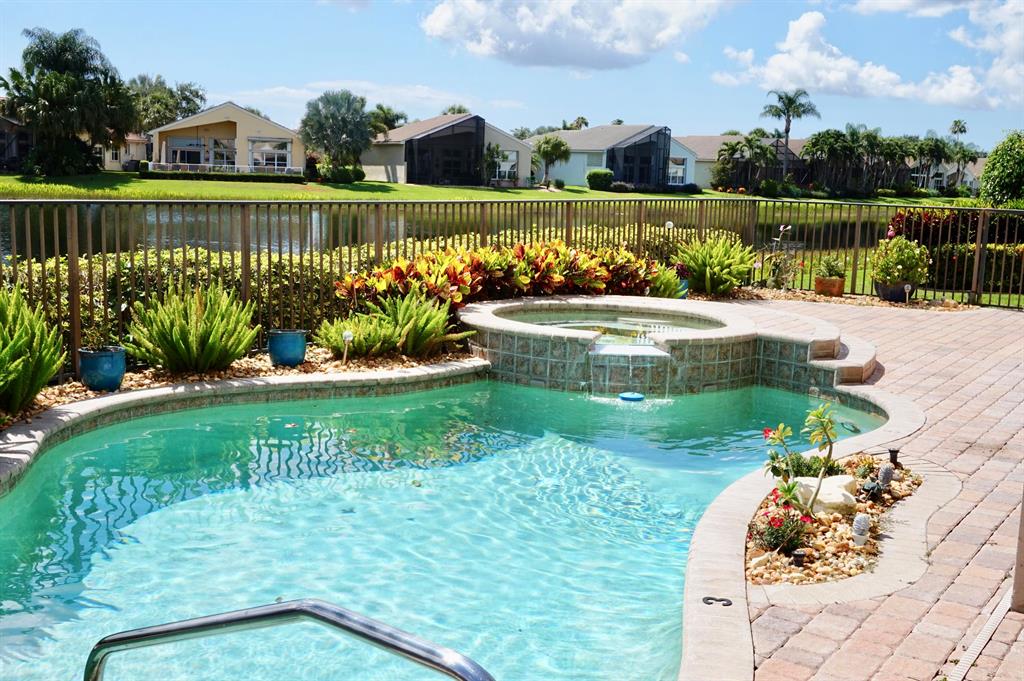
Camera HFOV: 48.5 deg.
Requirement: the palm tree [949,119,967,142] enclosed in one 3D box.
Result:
[{"bbox_3d":[64.662,-27.577,165.000,2.467,9.168,2.467,5,10,21],"label":"palm tree"}]

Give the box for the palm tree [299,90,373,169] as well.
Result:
[{"bbox_3d":[-10.837,-12.623,70.000,4.495,5.458,4.495,1,9,-9],"label":"palm tree"}]

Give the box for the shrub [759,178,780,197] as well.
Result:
[{"bbox_3d":[21.904,-12.994,96.702,1.780,1.540,1.780,4,9,12],"label":"shrub"}]

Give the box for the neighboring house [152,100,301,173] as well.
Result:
[{"bbox_3d":[-21.476,-15.337,87.003,10.800,5.100,13.000,0,9,-12],"label":"neighboring house"}]

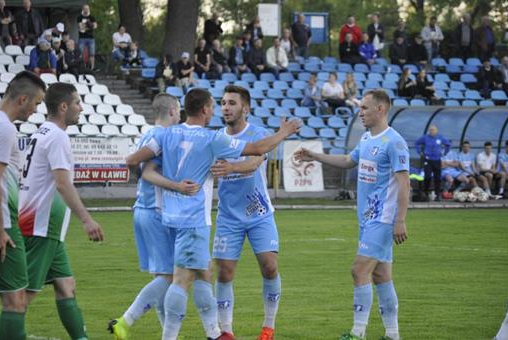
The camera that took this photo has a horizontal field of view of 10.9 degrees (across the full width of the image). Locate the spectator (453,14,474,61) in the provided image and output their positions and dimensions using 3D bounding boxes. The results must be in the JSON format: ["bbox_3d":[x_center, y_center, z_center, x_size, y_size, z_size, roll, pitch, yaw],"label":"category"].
[{"bbox_3d":[5.774,-3.411,72.513,0.550,1.750,0.360,0,1,-12],"label":"spectator"}]

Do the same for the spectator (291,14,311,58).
[{"bbox_3d":[1.266,-3.367,72.300,0.520,1.740,0.340,0,1,-32],"label":"spectator"}]

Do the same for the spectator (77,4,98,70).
[{"bbox_3d":[-4.442,-3.524,70.652,0.530,1.740,0.360,0,1,-12],"label":"spectator"}]

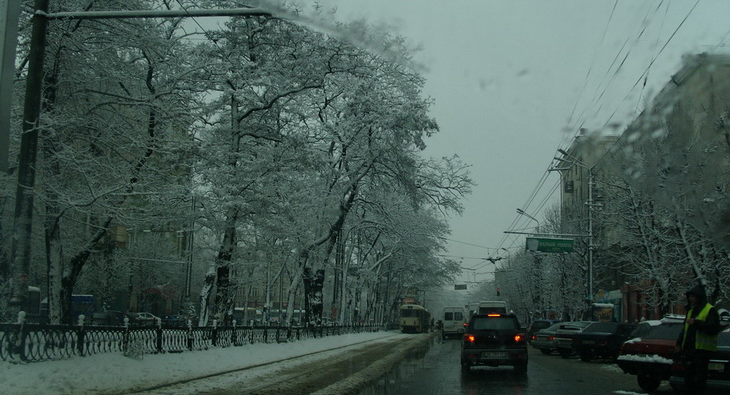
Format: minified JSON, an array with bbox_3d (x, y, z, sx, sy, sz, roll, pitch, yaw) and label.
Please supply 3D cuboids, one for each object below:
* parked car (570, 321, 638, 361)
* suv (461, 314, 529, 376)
[{"bbox_3d":[9.336,5.297,29.493,4.130,1.440,1.630,9,-13,-43],"label":"parked car"},{"bbox_3d":[3.575,4.059,22.644,1.760,1.650,4.550,-1,-9,6],"label":"suv"}]

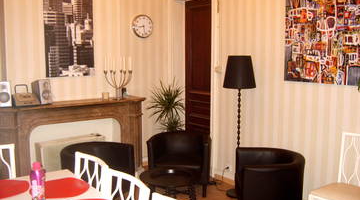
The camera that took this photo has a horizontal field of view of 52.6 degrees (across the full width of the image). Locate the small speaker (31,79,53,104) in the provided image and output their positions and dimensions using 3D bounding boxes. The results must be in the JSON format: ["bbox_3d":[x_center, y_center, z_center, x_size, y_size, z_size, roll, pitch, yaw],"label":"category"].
[{"bbox_3d":[-1.683,-0.098,4.438,0.190,0.290,0.160,5,8,32],"label":"small speaker"}]

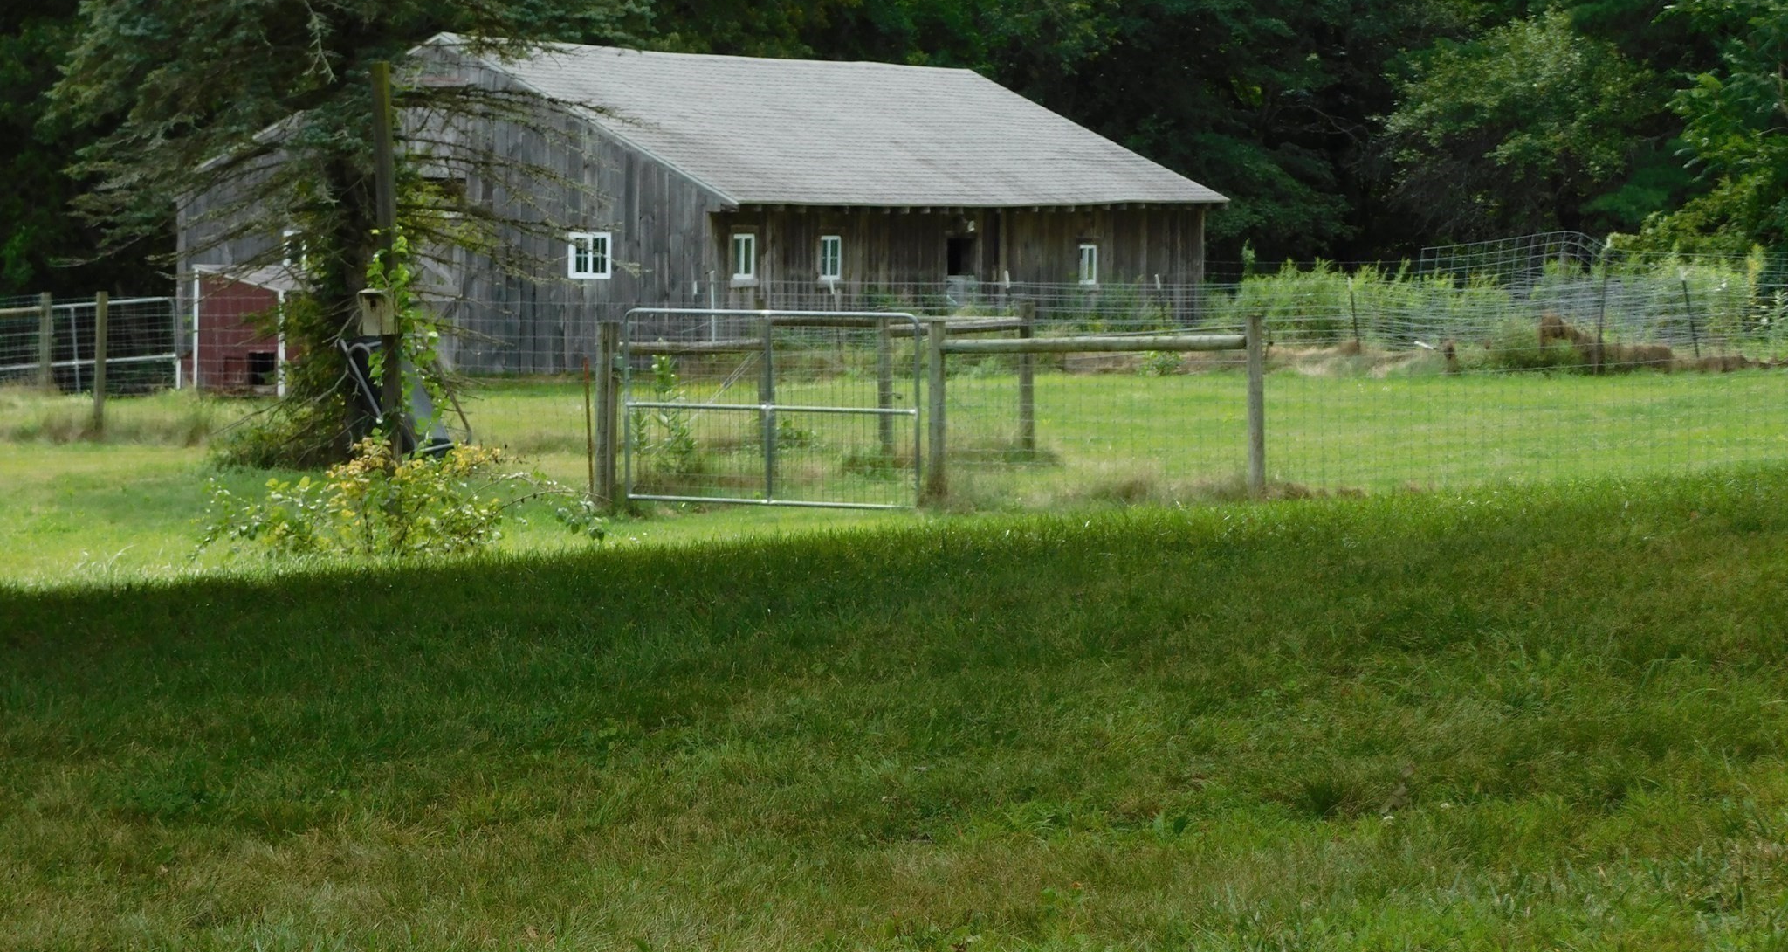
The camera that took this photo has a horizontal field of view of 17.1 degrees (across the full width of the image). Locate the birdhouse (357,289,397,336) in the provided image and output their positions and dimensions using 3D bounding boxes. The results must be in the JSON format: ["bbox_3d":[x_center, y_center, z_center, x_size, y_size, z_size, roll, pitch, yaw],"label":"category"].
[{"bbox_3d":[-3.302,-1.043,37.900,0.150,0.295,0.220,2,3,38],"label":"birdhouse"}]

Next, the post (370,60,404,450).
[{"bbox_3d":[-3.227,-1.197,38.064,0.095,2.910,0.095,-1,3,26],"label":"post"}]

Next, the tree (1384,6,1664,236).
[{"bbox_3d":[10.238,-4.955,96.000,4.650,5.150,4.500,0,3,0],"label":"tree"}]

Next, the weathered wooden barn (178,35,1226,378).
[{"bbox_3d":[-2.279,-3.897,84.965,8.550,4.550,15.800,1,3,26],"label":"weathered wooden barn"}]

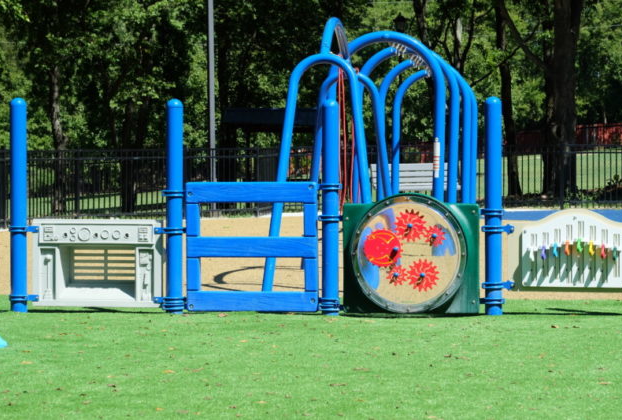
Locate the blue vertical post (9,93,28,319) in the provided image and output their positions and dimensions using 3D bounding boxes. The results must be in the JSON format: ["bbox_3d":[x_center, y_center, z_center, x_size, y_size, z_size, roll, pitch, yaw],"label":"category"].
[{"bbox_3d":[-2.263,-0.037,17.250,0.140,1.660,0.140,0,2,4],"label":"blue vertical post"}]

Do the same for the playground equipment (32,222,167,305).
[{"bbox_3d":[-1.645,0.406,17.200,1.000,0.680,0.200,0,2,5],"label":"playground equipment"}]

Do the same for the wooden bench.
[{"bbox_3d":[1.872,-0.387,40.000,1.480,0.880,0.600,0,2,-15],"label":"wooden bench"}]

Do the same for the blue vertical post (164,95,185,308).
[{"bbox_3d":[-1.051,-0.027,17.200,0.140,1.660,0.140,0,2,4],"label":"blue vertical post"}]

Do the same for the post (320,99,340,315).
[{"bbox_3d":[0.154,-0.023,17.120,0.140,1.665,0.140,0,2,4],"label":"post"}]

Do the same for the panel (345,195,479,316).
[{"bbox_3d":[0.775,0.335,17.050,1.040,0.920,0.140,0,2,4],"label":"panel"}]

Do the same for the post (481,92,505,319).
[{"bbox_3d":[1.399,-0.031,17.000,0.140,1.670,0.140,0,2,4],"label":"post"}]

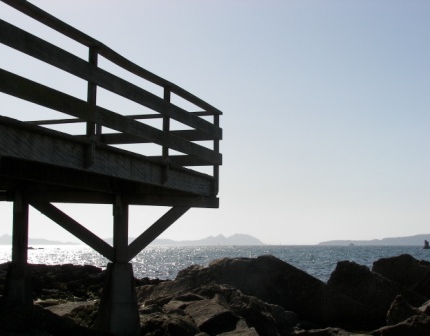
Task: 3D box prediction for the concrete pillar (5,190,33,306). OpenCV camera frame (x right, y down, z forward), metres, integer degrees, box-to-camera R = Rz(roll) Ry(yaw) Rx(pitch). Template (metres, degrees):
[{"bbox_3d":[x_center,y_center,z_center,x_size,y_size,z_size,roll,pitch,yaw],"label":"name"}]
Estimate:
[{"bbox_3d":[-2.666,1.101,10.200,0.280,1.580,0.280,3,-7,-27],"label":"concrete pillar"}]

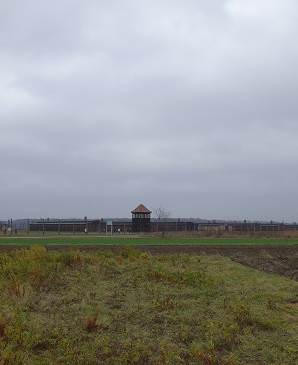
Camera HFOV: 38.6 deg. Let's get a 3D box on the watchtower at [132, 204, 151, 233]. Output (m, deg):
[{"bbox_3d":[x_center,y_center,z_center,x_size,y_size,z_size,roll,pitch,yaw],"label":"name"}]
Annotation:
[{"bbox_3d":[-2.033,9.921,115.500,3.950,7.900,3.950,5,-8,-41],"label":"watchtower"}]

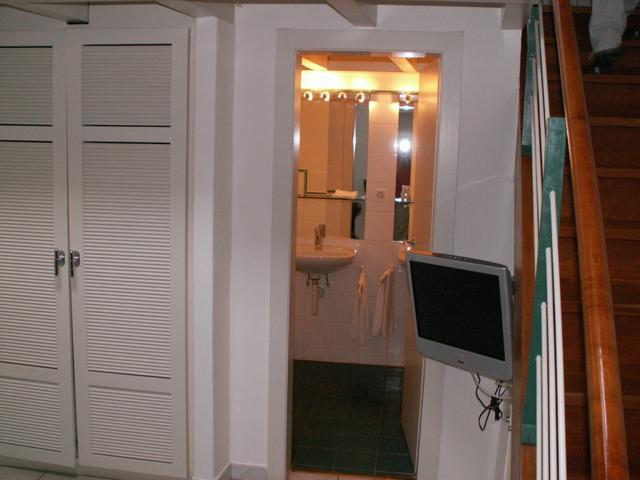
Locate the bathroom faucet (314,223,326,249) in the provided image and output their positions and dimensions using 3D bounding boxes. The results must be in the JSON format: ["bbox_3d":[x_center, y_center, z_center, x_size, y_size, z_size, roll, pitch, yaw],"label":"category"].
[{"bbox_3d":[-0.010,-0.009,4.434,0.058,0.158,0.128,3,8,7],"label":"bathroom faucet"}]

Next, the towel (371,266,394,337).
[{"bbox_3d":[0.452,0.433,4.590,0.146,0.509,0.061,3,8,7],"label":"towel"}]

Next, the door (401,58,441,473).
[{"bbox_3d":[0.513,0.118,3.290,0.041,1.955,0.602,2,8,0],"label":"door"}]

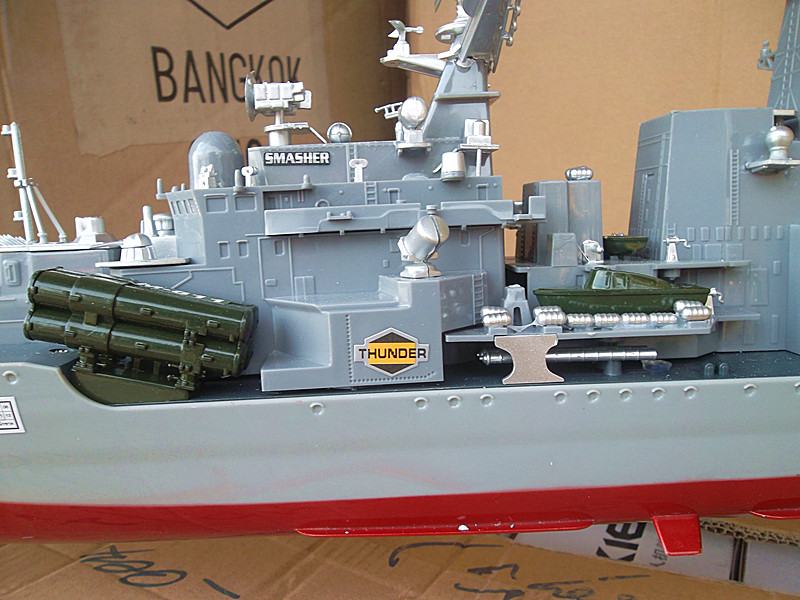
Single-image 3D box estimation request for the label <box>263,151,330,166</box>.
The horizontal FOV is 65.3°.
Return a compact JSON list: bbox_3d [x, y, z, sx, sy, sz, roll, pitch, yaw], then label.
[{"bbox_3d":[-0.043,-0.059,0.259,0.027,0.005,0.001,-1,7,0],"label":"label"}]

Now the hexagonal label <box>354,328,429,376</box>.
[{"bbox_3d":[-0.003,0.019,0.230,0.028,0.018,0.001,-1,7,0],"label":"hexagonal label"}]

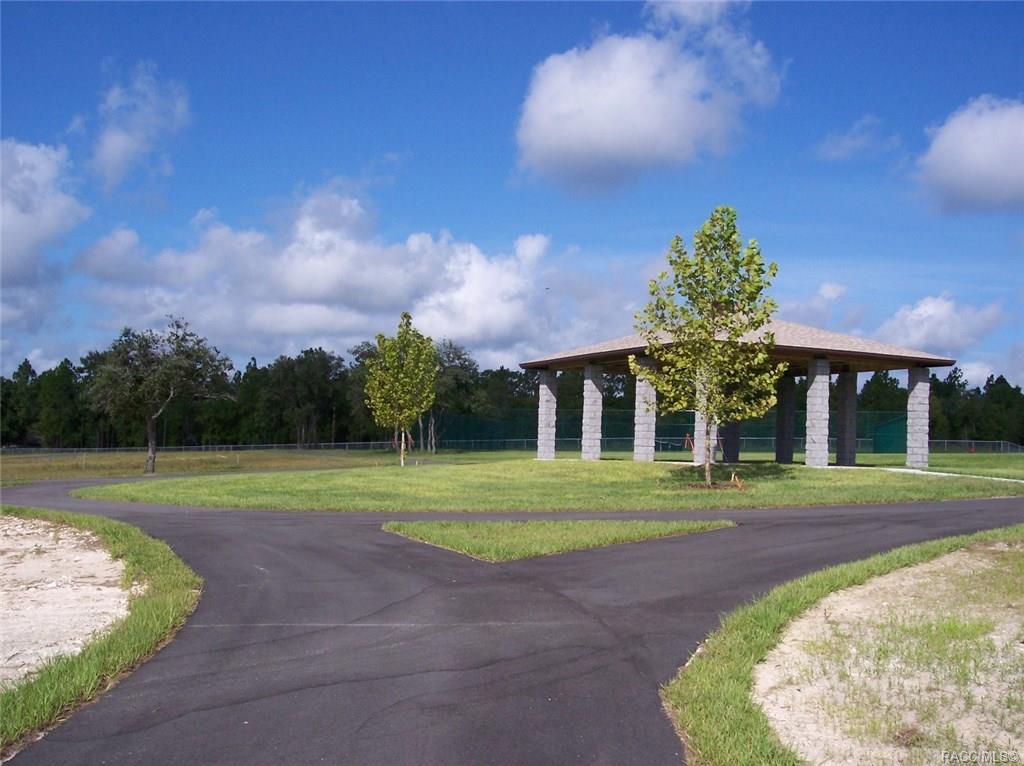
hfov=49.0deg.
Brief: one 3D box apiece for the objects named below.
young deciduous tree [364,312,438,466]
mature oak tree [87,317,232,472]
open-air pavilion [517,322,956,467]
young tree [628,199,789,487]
[{"bbox_3d":[-4.231,0.249,43.000,2.777,5.896,2.777,1,-4,0],"label":"young deciduous tree"},{"bbox_3d":[-16.007,0.522,51.000,6.431,7.084,6.431,1,-4,0],"label":"mature oak tree"},{"bbox_3d":[6.358,0.187,34.139,8.732,4.641,9.975,3,-4,-26],"label":"open-air pavilion"},{"bbox_3d":[4.087,-0.767,23.600,3.212,5.884,3.212,1,-4,0],"label":"young tree"}]

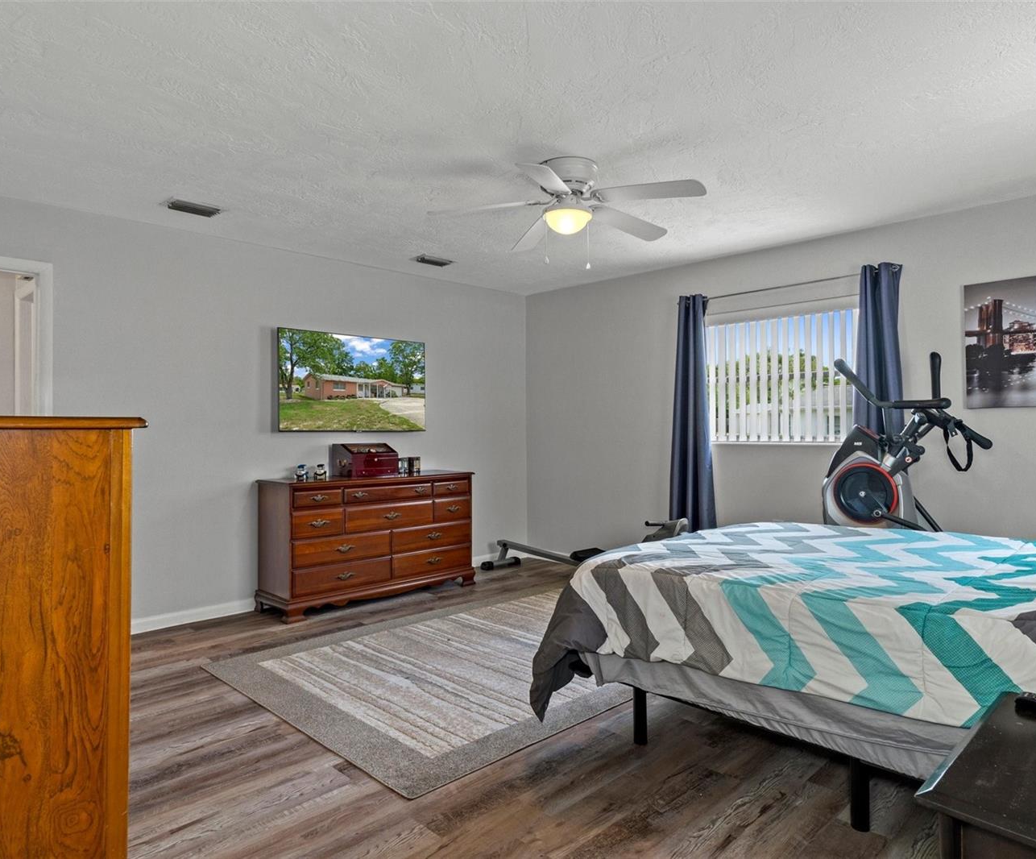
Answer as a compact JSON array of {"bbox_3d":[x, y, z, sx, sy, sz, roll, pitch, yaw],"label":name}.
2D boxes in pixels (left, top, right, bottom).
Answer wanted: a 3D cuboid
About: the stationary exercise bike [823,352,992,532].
[{"bbox_3d":[2.141,0.422,3.333,0.646,1.656,1.121,0,1,-43],"label":"stationary exercise bike"}]

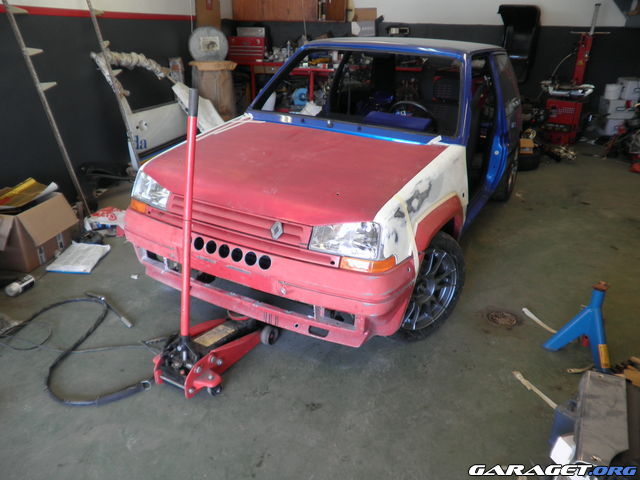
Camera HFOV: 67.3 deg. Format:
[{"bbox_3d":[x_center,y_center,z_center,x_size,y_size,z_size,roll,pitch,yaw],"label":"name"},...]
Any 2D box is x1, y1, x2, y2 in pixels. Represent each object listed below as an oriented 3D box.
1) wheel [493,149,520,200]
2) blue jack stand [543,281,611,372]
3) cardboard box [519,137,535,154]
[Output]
[{"bbox_3d":[1.642,-0.614,4.351,0.200,0.580,0.580,14,27,26],"label":"wheel"},{"bbox_3d":[1.332,0.379,2.357,0.290,0.385,0.250,22,31,38],"label":"blue jack stand"},{"bbox_3d":[2.325,-1.063,5.423,0.155,0.165,0.140,2,24,0],"label":"cardboard box"}]

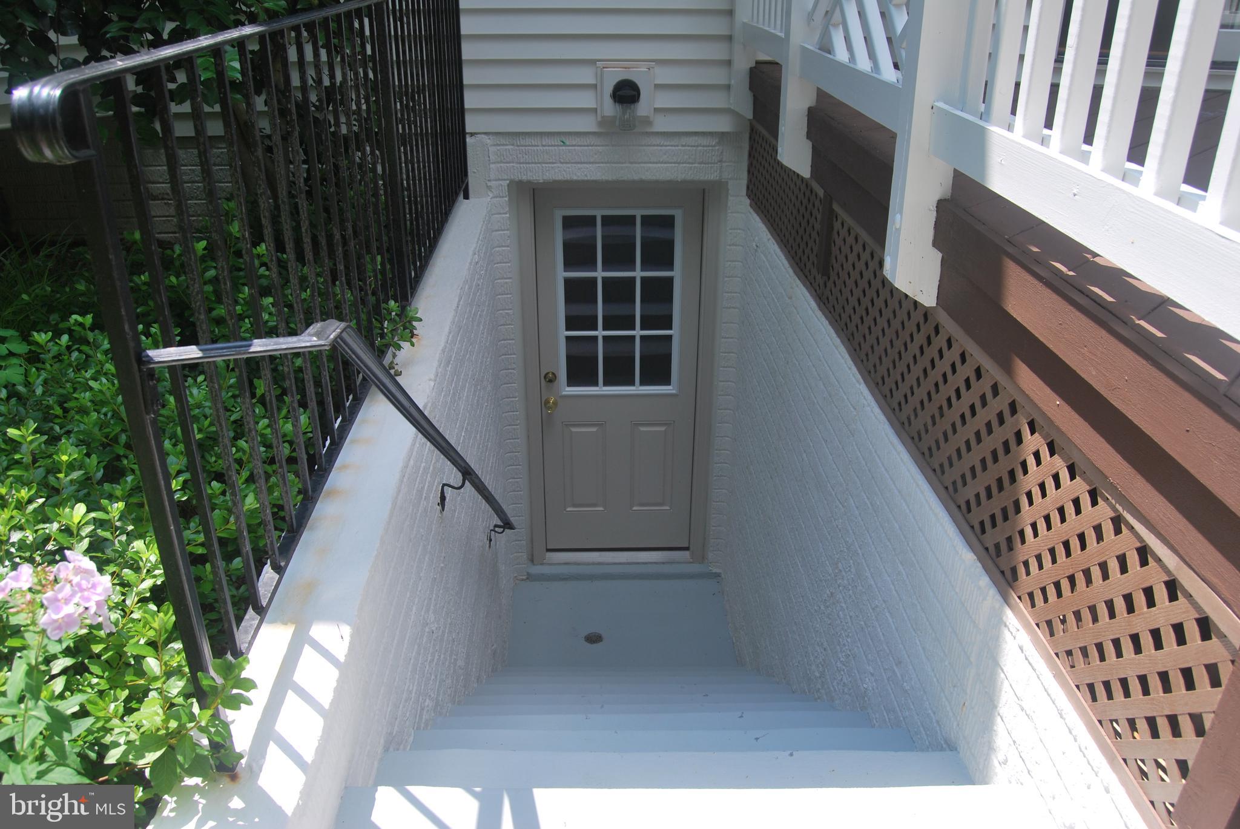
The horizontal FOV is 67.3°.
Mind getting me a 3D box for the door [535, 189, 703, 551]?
[{"bbox_3d":[-0.006,-0.151,4.879,0.825,2.060,0.060,0,25,-1],"label":"door"}]

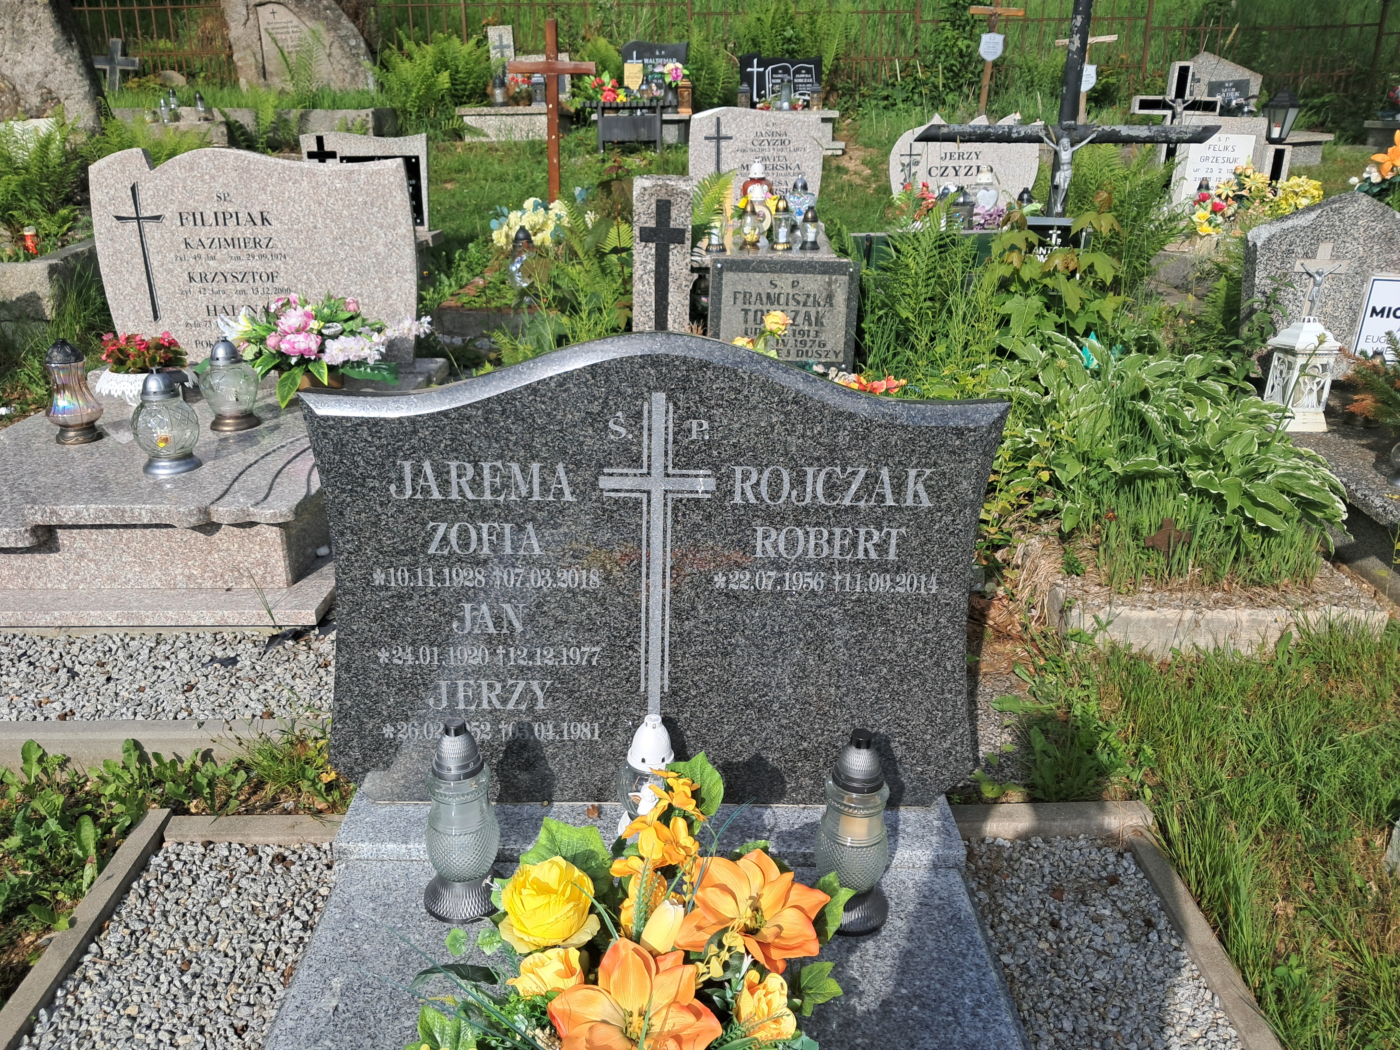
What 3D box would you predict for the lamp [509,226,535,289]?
[{"bbox_3d":[-0.735,-1.102,4.653,0.120,0.322,0.120,-3,17,0],"label":"lamp"}]

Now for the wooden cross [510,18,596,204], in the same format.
[{"bbox_3d":[-0.873,-2.309,6.425,0.515,1.200,0.065,0,17,-1],"label":"wooden cross"}]

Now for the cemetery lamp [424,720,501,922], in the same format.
[{"bbox_3d":[-0.377,0.450,1.691,0.120,0.316,0.120,0,17,0],"label":"cemetery lamp"}]

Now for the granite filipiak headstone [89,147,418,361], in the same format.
[{"bbox_3d":[-1.529,-0.934,3.830,1.060,0.735,0.080,-1,21,-5],"label":"granite filipiak headstone"}]

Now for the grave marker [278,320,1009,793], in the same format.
[{"bbox_3d":[-0.065,0.091,1.735,1.030,0.772,0.080,1,19,-1],"label":"grave marker"}]

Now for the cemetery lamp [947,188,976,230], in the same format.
[{"bbox_3d":[1.442,-1.739,6.000,0.147,0.219,0.147,0,20,-2],"label":"cemetery lamp"}]

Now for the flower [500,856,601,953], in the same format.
[{"bbox_3d":[-0.189,0.482,1.380,0.120,0.095,0.115,3,19,6],"label":"flower"}]

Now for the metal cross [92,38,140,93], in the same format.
[{"bbox_3d":[-4.979,-3.889,9.300,0.400,0.500,0.070,6,20,-3],"label":"metal cross"}]

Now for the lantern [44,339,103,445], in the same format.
[{"bbox_3d":[-2.032,-0.432,3.534,0.180,0.318,0.180,0,17,0],"label":"lantern"}]

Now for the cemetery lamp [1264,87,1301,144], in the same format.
[{"bbox_3d":[3.607,-2.542,6.752,0.230,0.330,0.220,6,18,17],"label":"cemetery lamp"}]

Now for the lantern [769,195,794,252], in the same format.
[{"bbox_3d":[0.370,-1.355,4.896,0.098,0.236,0.098,0,17,0],"label":"lantern"}]

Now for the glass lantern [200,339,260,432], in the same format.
[{"bbox_3d":[-1.390,-0.419,3.220,0.152,0.255,0.152,0,21,-2],"label":"glass lantern"}]

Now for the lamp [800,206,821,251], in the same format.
[{"bbox_3d":[0.537,-1.443,5.300,0.110,0.209,0.110,0,20,-2],"label":"lamp"}]

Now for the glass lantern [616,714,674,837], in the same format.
[{"bbox_3d":[-0.088,0.421,1.844,0.111,0.210,0.111,0,17,0],"label":"glass lantern"}]

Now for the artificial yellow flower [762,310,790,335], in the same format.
[{"bbox_3d":[0.272,-0.714,3.837,0.098,0.090,0.090,0,17,0],"label":"artificial yellow flower"}]

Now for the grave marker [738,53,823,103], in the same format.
[{"bbox_3d":[0.726,-4.066,10.000,0.780,0.490,0.090,1,19,-1],"label":"grave marker"}]

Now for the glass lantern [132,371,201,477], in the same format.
[{"bbox_3d":[-1.423,-0.274,2.900,0.154,0.262,0.154,0,21,-2],"label":"glass lantern"}]

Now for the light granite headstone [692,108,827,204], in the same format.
[{"bbox_3d":[0.331,-2.117,6.361,0.800,0.610,0.090,1,17,2],"label":"light granite headstone"}]

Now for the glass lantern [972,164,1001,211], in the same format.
[{"bbox_3d":[1.418,-1.622,5.361,0.140,0.265,0.125,1,17,3],"label":"glass lantern"}]

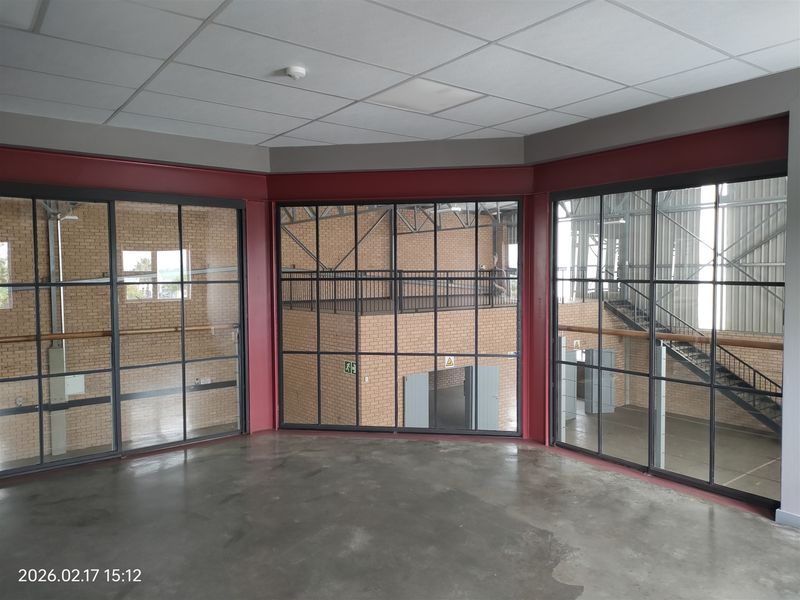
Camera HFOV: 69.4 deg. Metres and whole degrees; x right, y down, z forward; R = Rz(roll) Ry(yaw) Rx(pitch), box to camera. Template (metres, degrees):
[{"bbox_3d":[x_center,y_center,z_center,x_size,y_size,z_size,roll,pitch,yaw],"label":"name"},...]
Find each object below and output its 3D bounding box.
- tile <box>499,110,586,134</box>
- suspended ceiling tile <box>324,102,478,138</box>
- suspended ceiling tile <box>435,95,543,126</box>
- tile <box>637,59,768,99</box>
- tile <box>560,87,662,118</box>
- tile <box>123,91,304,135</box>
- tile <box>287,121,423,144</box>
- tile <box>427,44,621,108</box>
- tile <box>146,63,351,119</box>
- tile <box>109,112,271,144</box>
[{"bbox_3d":[1.038,-1.355,4.411,0.427,0.018,0.595,-2,3,-37],"label":"tile"},{"bbox_3d":[0.025,-1.348,4.395,1.195,0.018,0.595,-2,3,-37],"label":"suspended ceiling tile"},{"bbox_3d":[0.627,-1.337,4.099,0.595,0.018,0.595,-2,3,-37],"label":"suspended ceiling tile"},{"bbox_3d":[1.764,-1.314,3.457,0.427,0.018,0.595,-2,3,-37],"label":"tile"},{"bbox_3d":[1.401,-1.335,3.934,0.427,0.018,0.595,-2,3,-37],"label":"tile"},{"bbox_3d":[-1.293,-1.328,4.147,1.195,0.018,0.595,-2,3,-37],"label":"tile"},{"bbox_3d":[-0.393,-1.365,4.830,1.057,0.018,0.595,-2,3,-37],"label":"tile"},{"bbox_3d":[0.752,-1.308,3.441,1.195,0.018,0.595,-2,3,-37],"label":"tile"},{"bbox_3d":[-0.930,-1.308,3.670,1.195,0.018,0.595,-2,3,-37],"label":"tile"},{"bbox_3d":[-1.600,-1.345,4.550,1.195,0.018,0.409,-2,3,-37],"label":"tile"}]

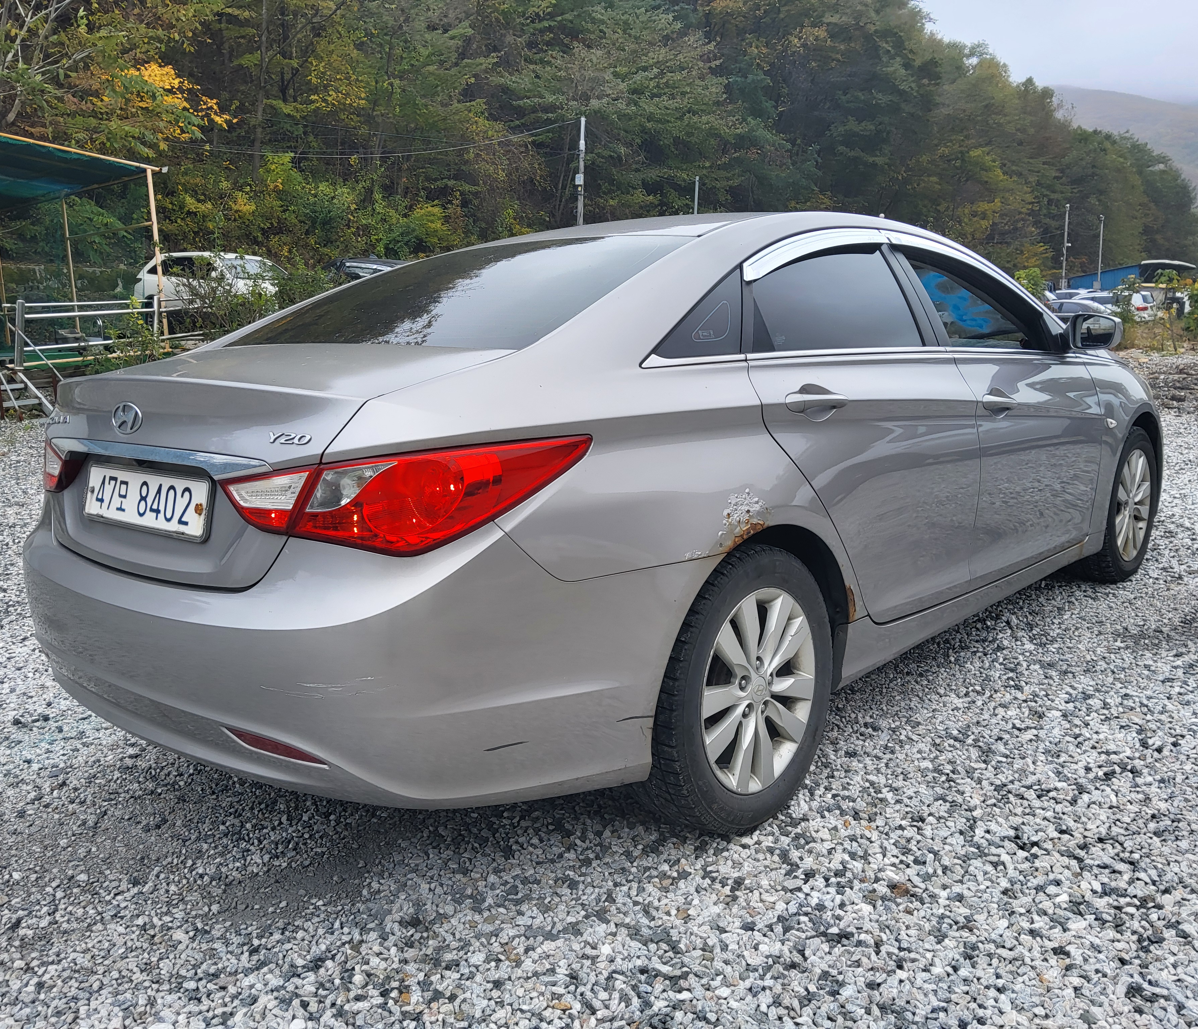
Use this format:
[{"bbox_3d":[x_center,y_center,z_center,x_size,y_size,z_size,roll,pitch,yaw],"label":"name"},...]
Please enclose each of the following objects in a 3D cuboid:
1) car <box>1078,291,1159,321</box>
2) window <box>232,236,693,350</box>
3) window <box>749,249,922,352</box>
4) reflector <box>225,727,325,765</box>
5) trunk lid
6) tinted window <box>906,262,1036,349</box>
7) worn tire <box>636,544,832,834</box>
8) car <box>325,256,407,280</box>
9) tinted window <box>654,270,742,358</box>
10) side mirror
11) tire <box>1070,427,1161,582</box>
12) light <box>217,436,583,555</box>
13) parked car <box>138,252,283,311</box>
[{"bbox_3d":[21.153,-8.574,43.500,1.830,1.680,4.600,-8,12,-31],"label":"car"},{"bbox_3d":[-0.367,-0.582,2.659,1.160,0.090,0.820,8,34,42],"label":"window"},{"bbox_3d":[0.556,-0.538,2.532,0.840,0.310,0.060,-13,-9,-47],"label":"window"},{"bbox_3d":[-0.581,0.413,1.835,0.280,0.045,0.035,5,12,31],"label":"reflector"},{"bbox_3d":[-0.762,-0.143,2.284,1.310,0.450,0.600,8,14,42],"label":"trunk lid"},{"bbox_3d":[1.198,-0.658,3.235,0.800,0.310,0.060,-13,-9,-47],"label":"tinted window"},{"bbox_3d":[0.285,0.374,2.325,0.220,0.660,0.660,8,14,41],"label":"worn tire"},{"bbox_3d":[-4.649,-4.562,21.331,4.600,1.480,1.820,-9,13,-36],"label":"car"},{"bbox_3d":[0.226,-0.441,2.231,0.360,0.200,0.050,-13,-1,-42],"label":"tinted window"},{"bbox_3d":[1.661,-0.616,3.458,0.220,0.135,0.140,8,14,41],"label":"side mirror"},{"bbox_3d":[2.159,-0.053,4.371,0.220,0.650,0.655,8,14,42],"label":"tire"},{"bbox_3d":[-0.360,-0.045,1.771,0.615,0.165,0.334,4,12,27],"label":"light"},{"bbox_3d":[-8.063,-4.947,22.700,4.400,1.660,1.820,3,11,23],"label":"parked car"}]

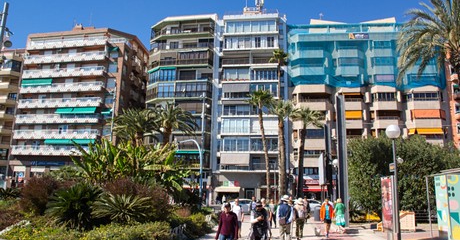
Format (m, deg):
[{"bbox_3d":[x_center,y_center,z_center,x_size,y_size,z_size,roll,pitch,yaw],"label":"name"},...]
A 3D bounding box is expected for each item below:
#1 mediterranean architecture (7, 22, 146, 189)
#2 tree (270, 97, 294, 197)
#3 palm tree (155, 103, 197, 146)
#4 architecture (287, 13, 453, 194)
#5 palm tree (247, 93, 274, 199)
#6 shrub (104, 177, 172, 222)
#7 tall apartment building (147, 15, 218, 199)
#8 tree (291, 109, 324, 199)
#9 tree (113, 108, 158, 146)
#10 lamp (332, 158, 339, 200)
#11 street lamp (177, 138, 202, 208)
[{"bbox_3d":[-29.576,-0.327,72.670,22.100,34.300,16.000,-1,-13,10],"label":"mediterranean architecture"},{"bbox_3d":[5.887,3.839,38.579,2.900,12.720,2.900,1,-12,0],"label":"tree"},{"bbox_3d":[-4.690,3.205,28.588,4.200,9.400,4.200,1,-12,0],"label":"palm tree"},{"bbox_3d":[23.235,-0.146,64.545,24.500,32.000,15.000,0,-12,4],"label":"architecture"},{"bbox_3d":[3.560,3.322,40.218,3.200,14.350,3.100,1,-12,0],"label":"palm tree"},{"bbox_3d":[-3.454,3.235,13.101,2.400,2.050,2.000,1,-12,0],"label":"shrub"},{"bbox_3d":[-8.220,-0.908,68.863,14.300,34.600,15.000,-1,-13,10],"label":"tall apartment building"},{"bbox_3d":[6.619,3.621,30.225,3.100,9.720,3.100,1,-12,0],"label":"tree"},{"bbox_3d":[-7.310,3.314,27.992,4.200,8.830,4.200,1,-12,0],"label":"tree"},{"bbox_3d":[8.756,5.664,28.475,0.520,4.970,0.520,1,-12,0],"label":"lamp"},{"bbox_3d":[-4.189,5.971,37.353,2.700,7.780,0.350,1,-12,0],"label":"street lamp"}]

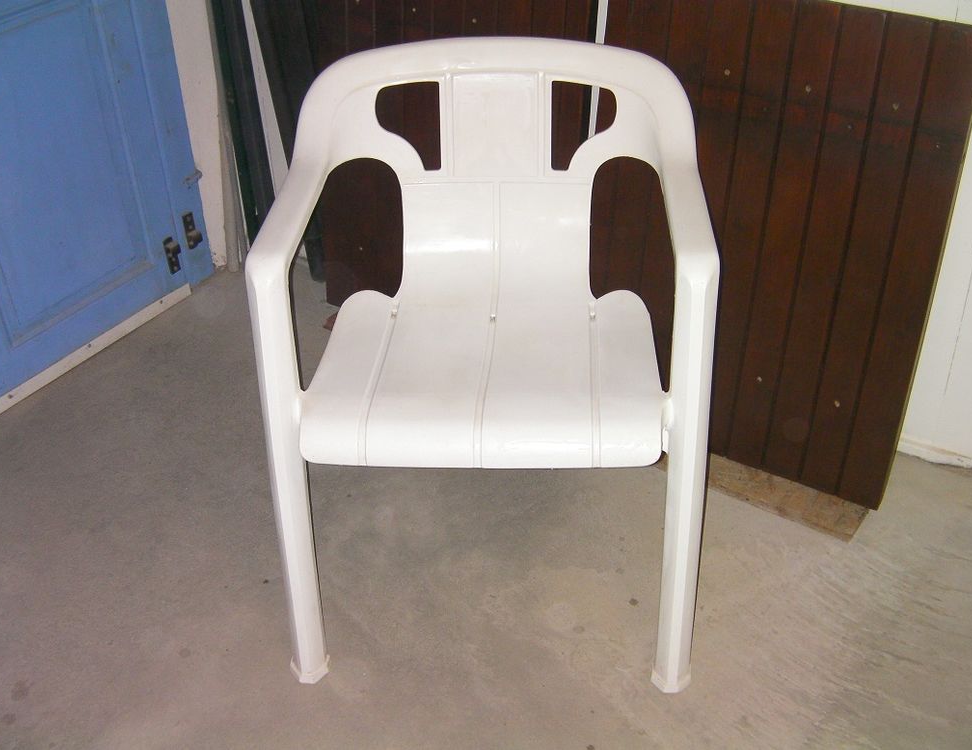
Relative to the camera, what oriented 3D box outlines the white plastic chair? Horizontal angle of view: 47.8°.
[{"bbox_3d":[0.011,-0.032,1.575,0.567,0.775,0.565,0,32,4],"label":"white plastic chair"}]

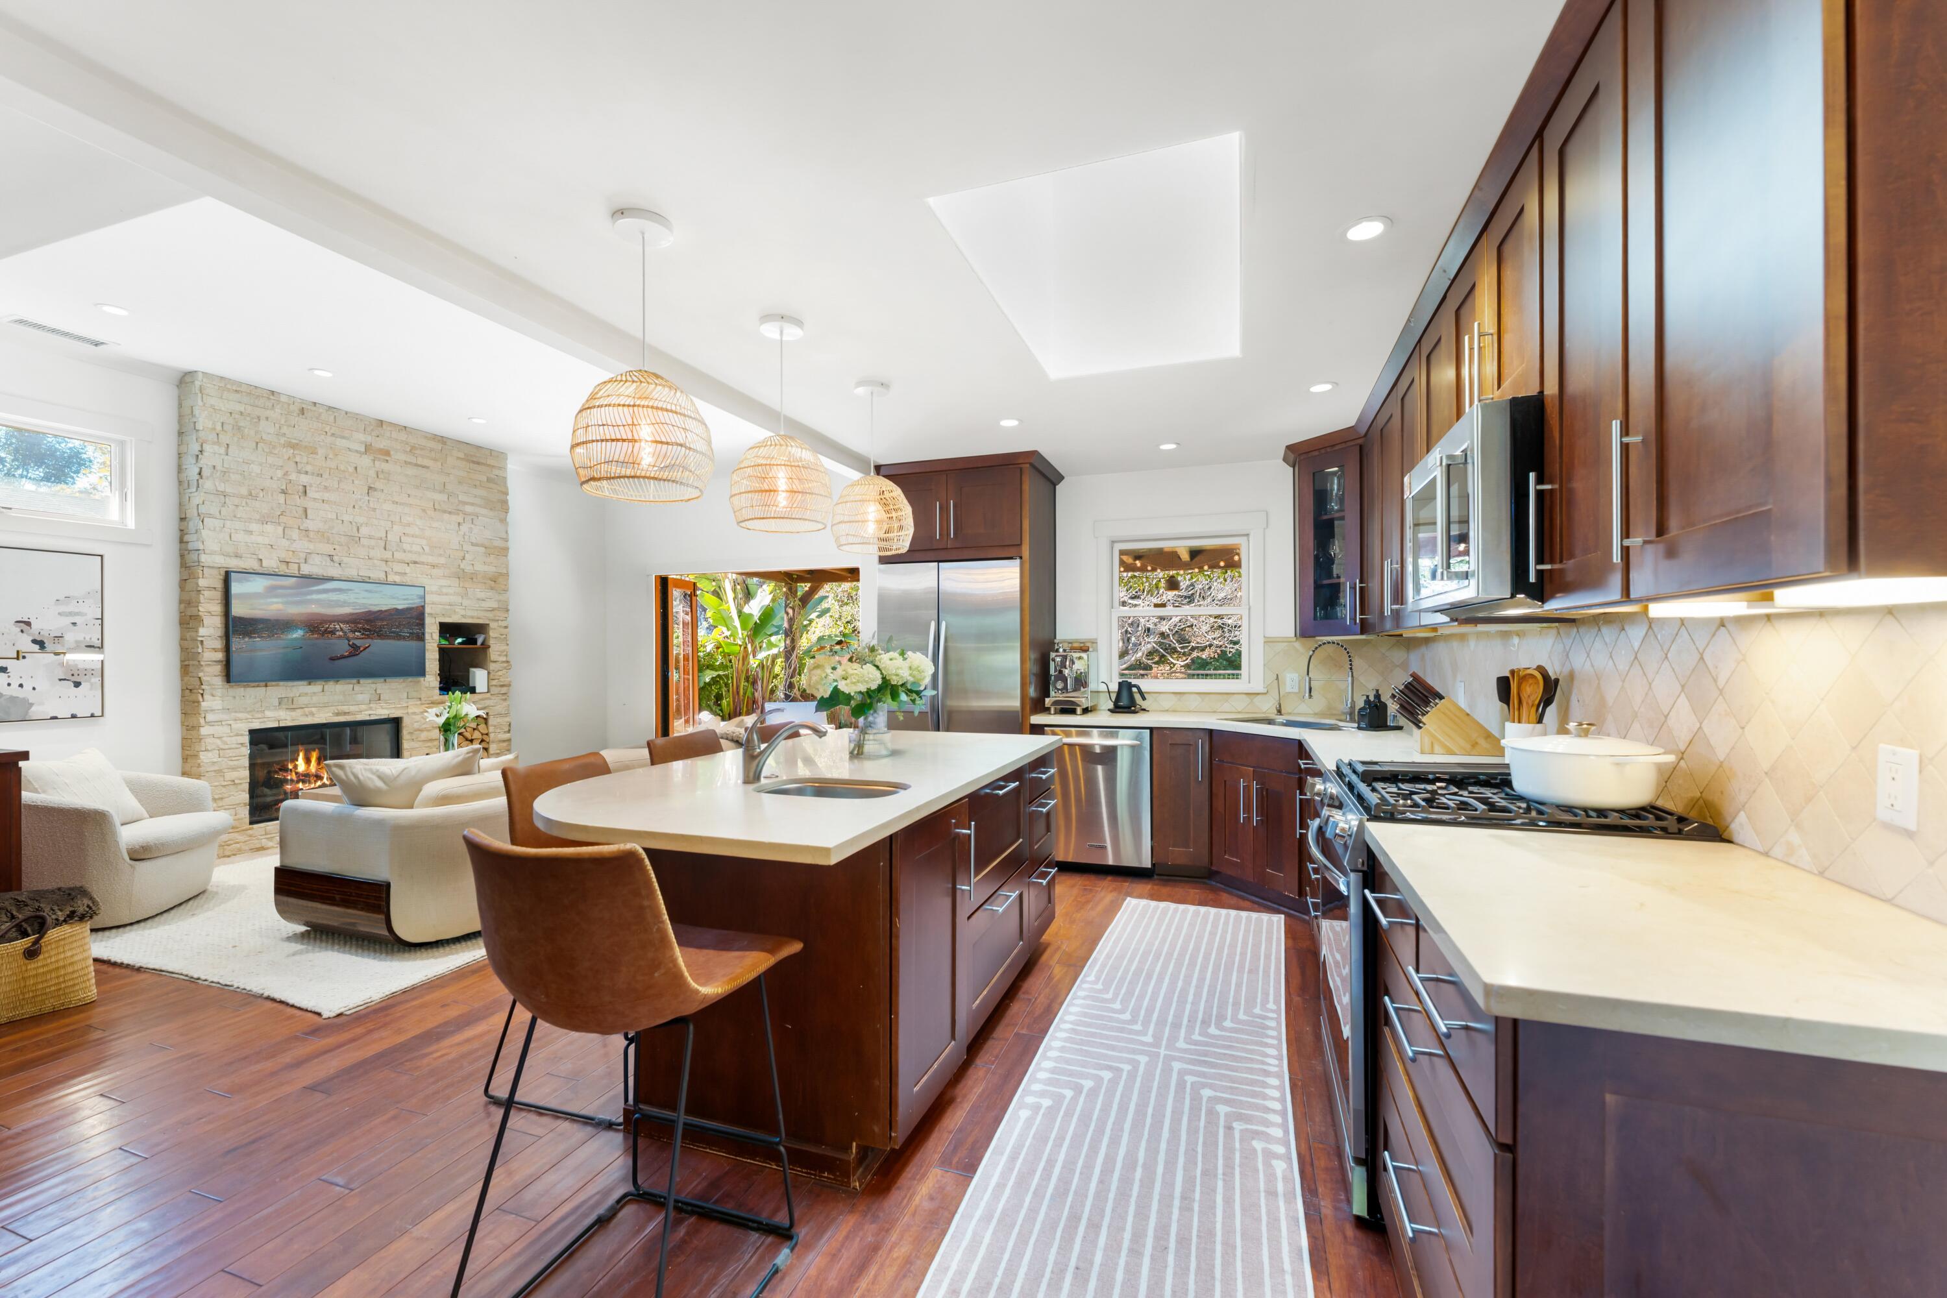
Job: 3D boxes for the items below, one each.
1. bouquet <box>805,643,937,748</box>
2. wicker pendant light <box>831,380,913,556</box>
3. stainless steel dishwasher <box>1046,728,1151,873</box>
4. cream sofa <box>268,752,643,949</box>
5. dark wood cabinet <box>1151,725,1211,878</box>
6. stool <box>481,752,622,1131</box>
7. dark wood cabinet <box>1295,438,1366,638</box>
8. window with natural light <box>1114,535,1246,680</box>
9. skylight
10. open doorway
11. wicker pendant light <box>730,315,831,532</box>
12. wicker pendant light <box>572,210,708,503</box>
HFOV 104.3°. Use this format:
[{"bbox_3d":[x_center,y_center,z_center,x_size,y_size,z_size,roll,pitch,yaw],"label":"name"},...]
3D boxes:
[{"bbox_3d":[-0.383,0.185,2.800,0.460,0.420,0.430,0,0,0],"label":"bouquet"},{"bbox_3d":[-0.434,-0.777,3.250,0.352,0.710,0.352,0,0,0],"label":"wicker pendant light"},{"bbox_3d":[0.809,0.880,4.605,0.605,0.860,0.610,0,0,20],"label":"stainless steel dishwasher"},{"bbox_3d":[-2.466,0.947,4.462,1.020,0.750,2.250,0,0,20],"label":"cream sofa"},{"bbox_3d":[1.248,0.876,4.448,0.308,0.870,0.600,0,0,20],"label":"dark wood cabinet"},{"bbox_3d":[-1.107,0.834,2.344,0.520,0.950,0.460,0,0,19],"label":"stool"},{"bbox_3d":[1.909,-0.558,4.080,0.040,0.990,0.400,0,0,-26],"label":"dark wood cabinet"},{"bbox_3d":[1.303,-0.251,4.810,0.840,0.930,0.100,0,0,19],"label":"window with natural light"},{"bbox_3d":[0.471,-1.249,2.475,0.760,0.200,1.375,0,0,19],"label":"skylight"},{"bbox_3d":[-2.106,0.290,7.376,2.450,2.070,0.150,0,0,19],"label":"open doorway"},{"bbox_3d":[-0.677,-0.794,2.679,0.355,0.725,0.355,0,0,0],"label":"wicker pendant light"},{"bbox_3d":[-0.878,-0.778,2.013,0.352,0.710,0.352,0,0,20],"label":"wicker pendant light"}]

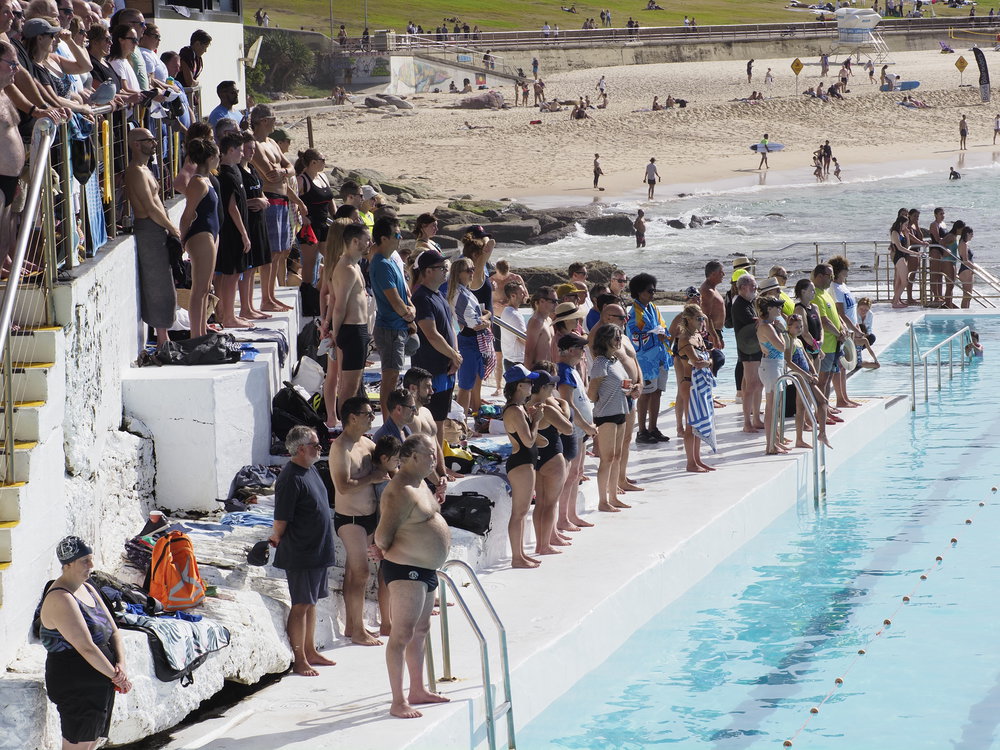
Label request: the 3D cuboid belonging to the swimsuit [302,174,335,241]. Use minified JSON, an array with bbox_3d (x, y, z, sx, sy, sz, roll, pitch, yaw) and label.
[{"bbox_3d":[-1.730,-1.573,31.300,0.250,0.630,0.340,2,6,31],"label":"swimsuit"}]

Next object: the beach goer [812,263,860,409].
[{"bbox_3d":[3.961,-0.373,39.000,0.420,1.770,0.520,1,6,25],"label":"beach goer"}]

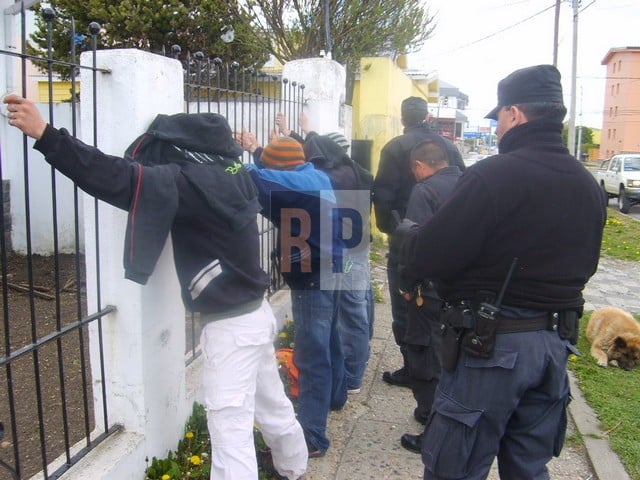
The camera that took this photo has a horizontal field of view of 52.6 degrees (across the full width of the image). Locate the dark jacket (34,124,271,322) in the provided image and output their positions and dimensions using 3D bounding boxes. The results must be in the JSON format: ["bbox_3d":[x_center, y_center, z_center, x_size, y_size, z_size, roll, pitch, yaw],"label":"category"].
[{"bbox_3d":[-0.560,-0.100,2.420,0.520,0.770,0.850,4,9,25],"label":"dark jacket"}]

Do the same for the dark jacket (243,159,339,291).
[{"bbox_3d":[-0.130,-0.085,3.370,0.480,0.680,0.500,5,9,32],"label":"dark jacket"}]

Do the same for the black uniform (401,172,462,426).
[{"bbox_3d":[0.635,0.290,3.380,0.380,1.390,0.500,6,10,36],"label":"black uniform"}]

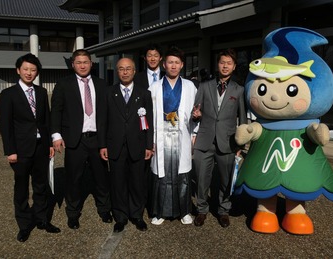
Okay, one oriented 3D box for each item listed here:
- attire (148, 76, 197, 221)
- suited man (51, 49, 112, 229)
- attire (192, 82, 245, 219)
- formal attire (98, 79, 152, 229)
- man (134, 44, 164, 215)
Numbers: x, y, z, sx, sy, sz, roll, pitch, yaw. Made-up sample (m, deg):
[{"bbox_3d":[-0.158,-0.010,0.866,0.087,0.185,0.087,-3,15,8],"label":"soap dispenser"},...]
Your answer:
[{"bbox_3d":[0.072,0.204,4.004,0.499,1.477,0.380,0,7,0],"label":"attire"},{"bbox_3d":[-0.859,0.084,3.930,0.556,1.755,0.400,-1,7,-12],"label":"suited man"},{"bbox_3d":[0.539,0.194,3.973,0.518,1.418,0.340,0,7,4],"label":"attire"},{"bbox_3d":[-0.392,0.243,3.808,0.501,1.387,0.330,0,7,-4],"label":"formal attire"},{"bbox_3d":[-0.129,0.019,4.171,0.448,1.826,0.360,0,7,-3],"label":"man"}]

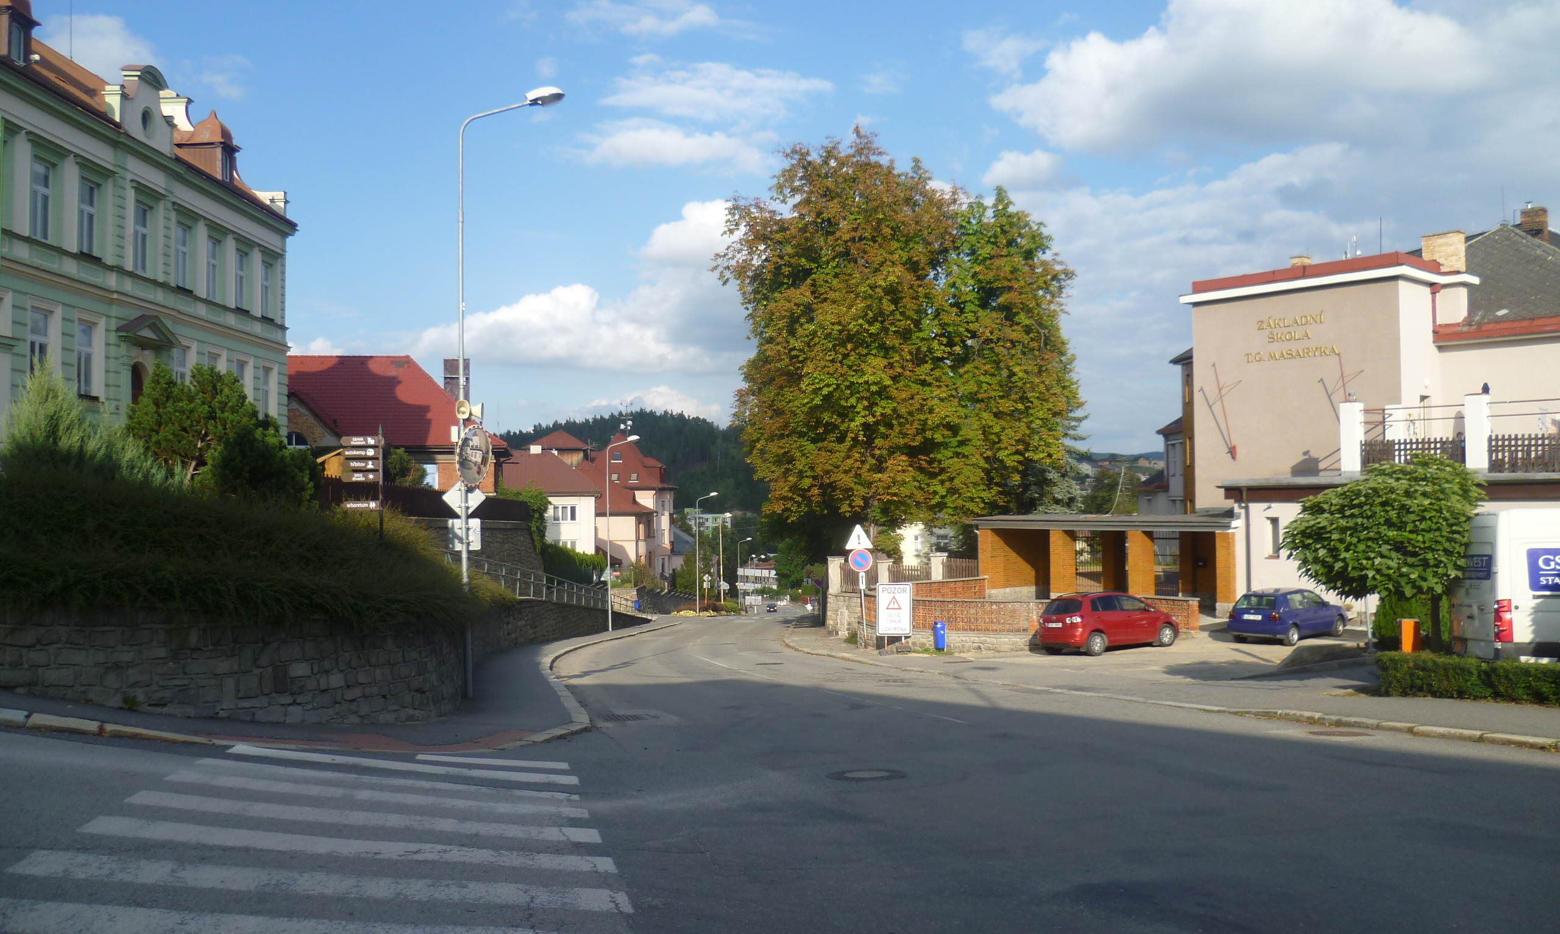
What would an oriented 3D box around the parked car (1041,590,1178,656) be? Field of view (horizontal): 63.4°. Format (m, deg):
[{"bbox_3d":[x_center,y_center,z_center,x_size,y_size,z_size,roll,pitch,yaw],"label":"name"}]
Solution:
[{"bbox_3d":[9.190,4.270,35.000,4.200,1.580,1.770,-1,-3,-30],"label":"parked car"}]

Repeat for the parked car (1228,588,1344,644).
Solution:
[{"bbox_3d":[14.250,4.110,35.250,4.020,1.430,1.690,-1,-1,-39],"label":"parked car"}]

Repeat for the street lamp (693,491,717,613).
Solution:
[{"bbox_3d":[-5.530,6.680,97.000,1.700,9.400,0.400,-1,-1,3],"label":"street lamp"}]

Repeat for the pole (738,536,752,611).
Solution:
[{"bbox_3d":[-4.270,13.460,158.000,1.700,9.400,0.400,-1,-1,3],"label":"pole"}]

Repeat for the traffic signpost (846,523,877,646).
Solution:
[{"bbox_3d":[2.490,3.597,38.000,0.870,3.730,0.150,-3,-1,6],"label":"traffic signpost"}]

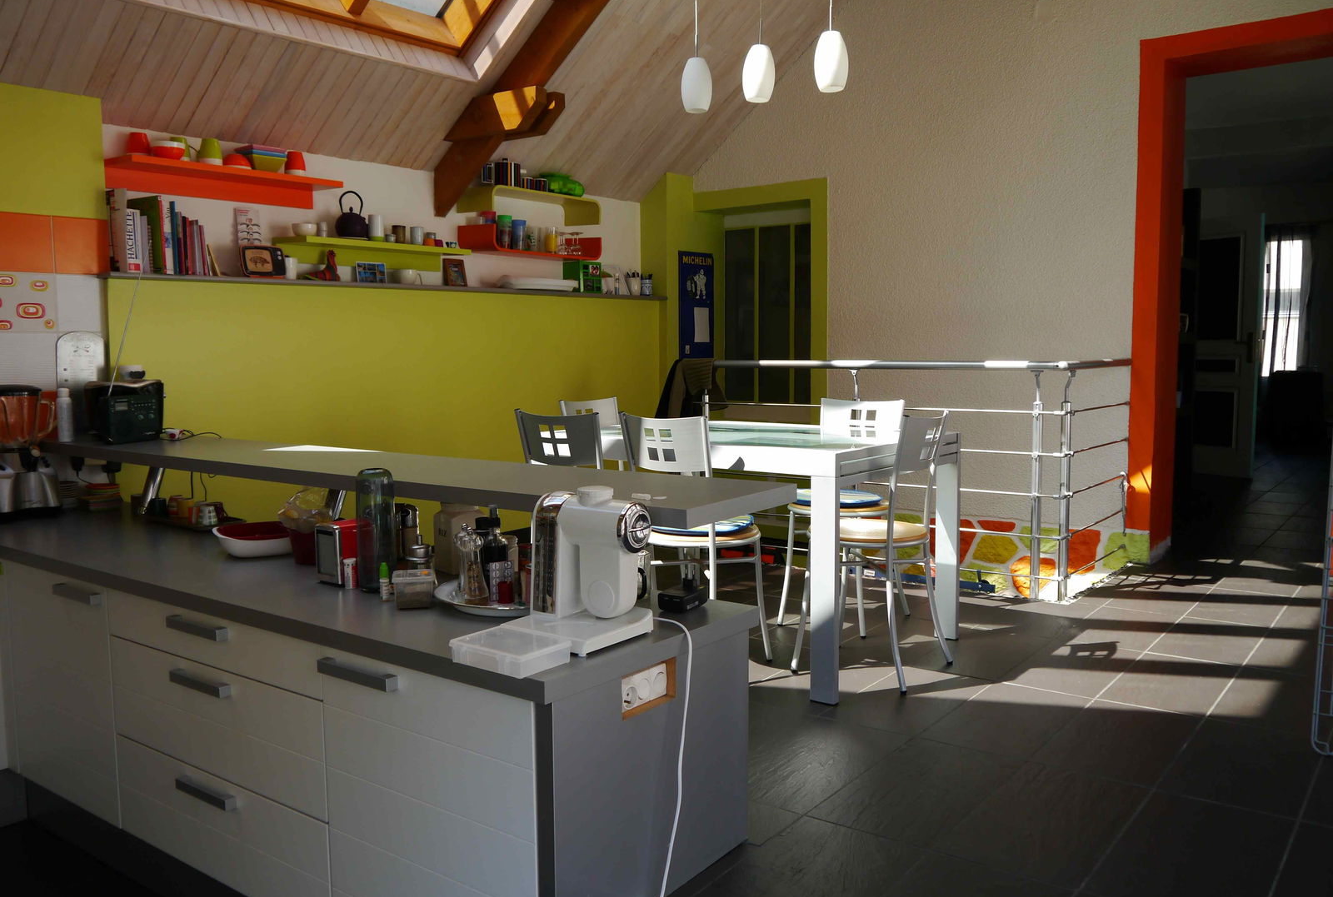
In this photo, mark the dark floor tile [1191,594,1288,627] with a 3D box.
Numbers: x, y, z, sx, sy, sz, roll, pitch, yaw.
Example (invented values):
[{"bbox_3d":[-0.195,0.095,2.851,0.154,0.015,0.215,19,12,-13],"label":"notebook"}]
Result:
[{"bbox_3d":[2.336,0.650,4.386,0.297,0.012,0.608,3,6,37],"label":"dark floor tile"}]

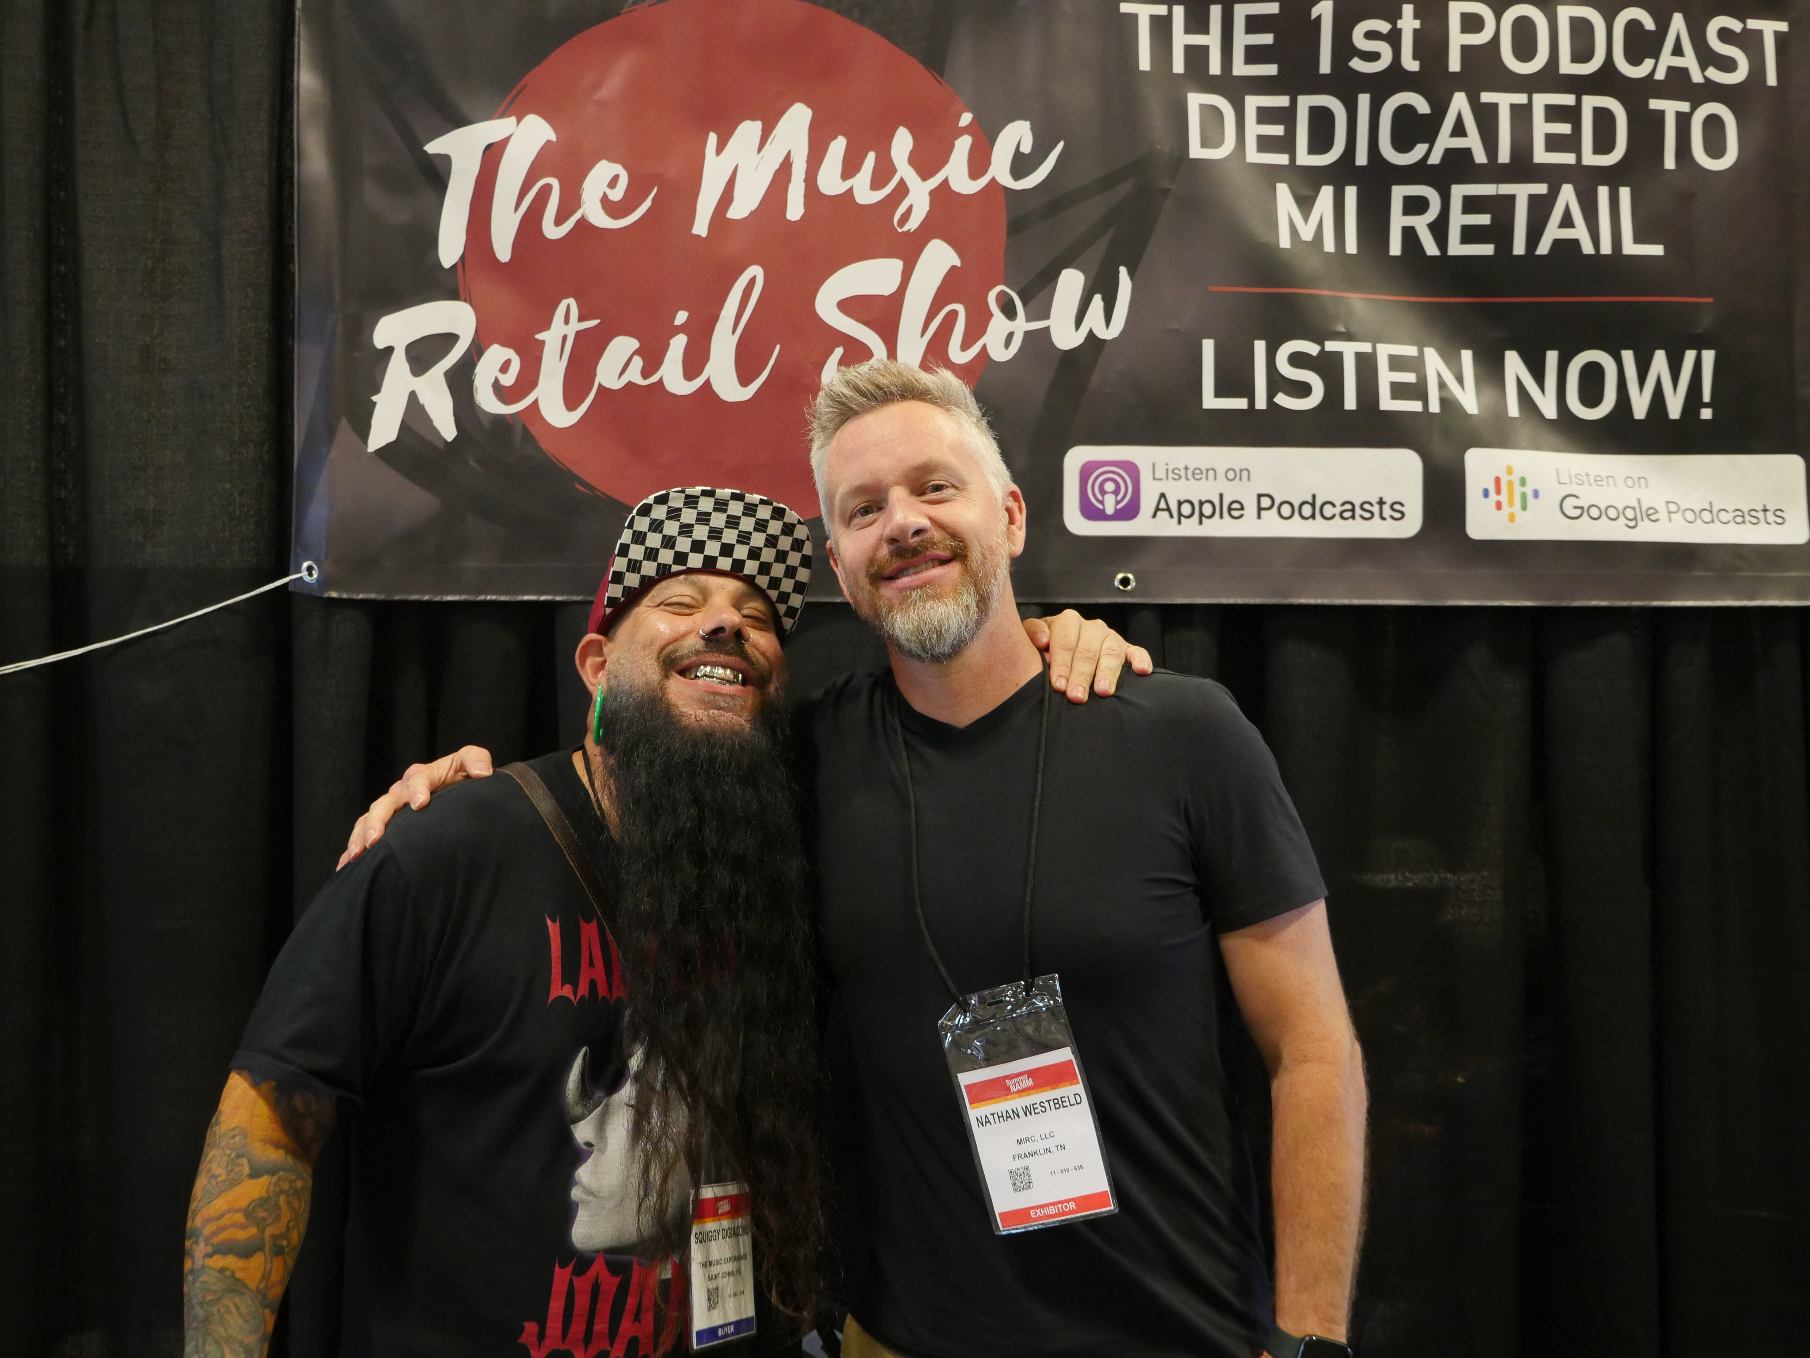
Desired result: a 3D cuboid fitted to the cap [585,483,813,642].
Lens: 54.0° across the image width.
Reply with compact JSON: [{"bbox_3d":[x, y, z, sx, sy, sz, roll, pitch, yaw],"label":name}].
[{"bbox_3d":[-0.191,-0.106,1.603,0.182,0.140,0.255,8,-32,-17],"label":"cap"}]

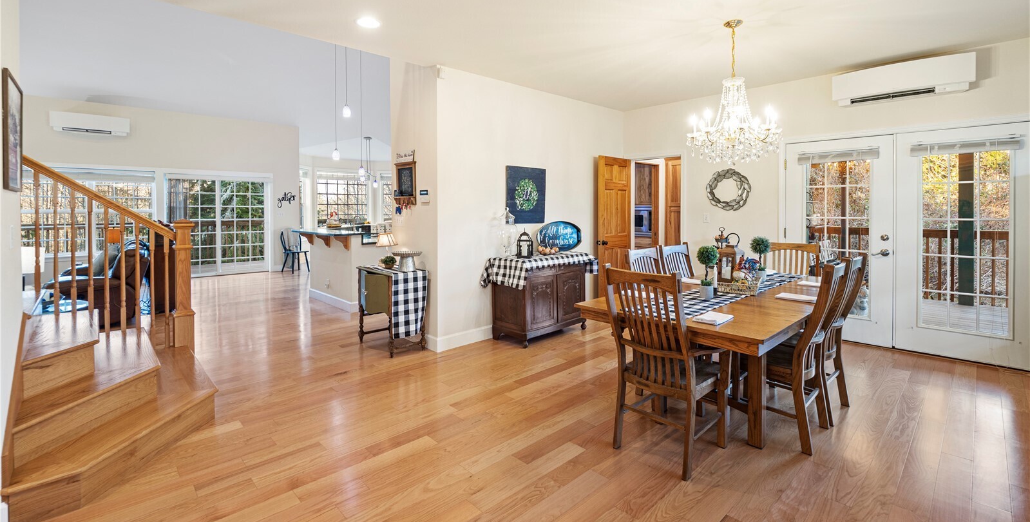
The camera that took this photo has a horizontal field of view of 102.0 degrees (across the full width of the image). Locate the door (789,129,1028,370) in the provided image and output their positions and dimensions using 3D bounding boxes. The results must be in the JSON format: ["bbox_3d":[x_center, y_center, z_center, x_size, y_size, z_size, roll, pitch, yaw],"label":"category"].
[{"bbox_3d":[3.825,-0.188,4.214,1.848,2.112,0.100,6,8,43],"label":"door"}]

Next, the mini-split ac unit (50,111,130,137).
[{"bbox_3d":[-7.437,-2.368,7.317,0.980,0.326,0.240,-5,8,-41],"label":"mini-split ac unit"}]

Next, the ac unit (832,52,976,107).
[{"bbox_3d":[3.672,-1.681,3.988,0.245,0.306,0.979,-4,6,-45],"label":"ac unit"}]

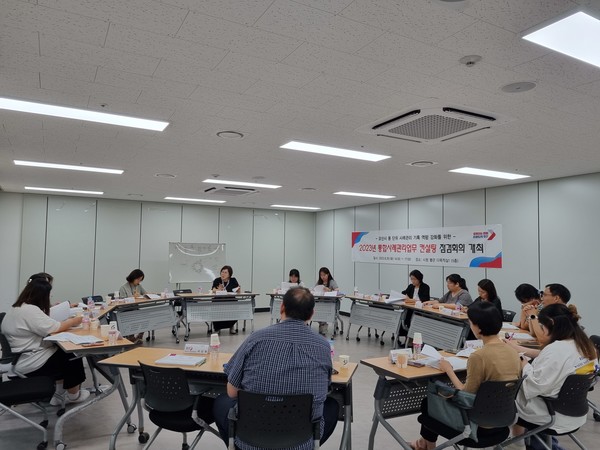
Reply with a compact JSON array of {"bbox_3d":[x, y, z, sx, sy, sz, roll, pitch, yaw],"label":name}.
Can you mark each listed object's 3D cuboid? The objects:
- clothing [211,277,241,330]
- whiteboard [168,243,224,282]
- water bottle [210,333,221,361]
[{"bbox_3d":[-1.386,1.442,8.420,0.530,0.960,0.500,2,-4,-13],"label":"clothing"},{"bbox_3d":[-2.120,0.791,9.409,1.210,0.820,0.050,3,-4,-29],"label":"whiteboard"},{"bbox_3d":[-0.603,0.862,3.221,0.066,0.195,0.066,3,-4,-29],"label":"water bottle"}]

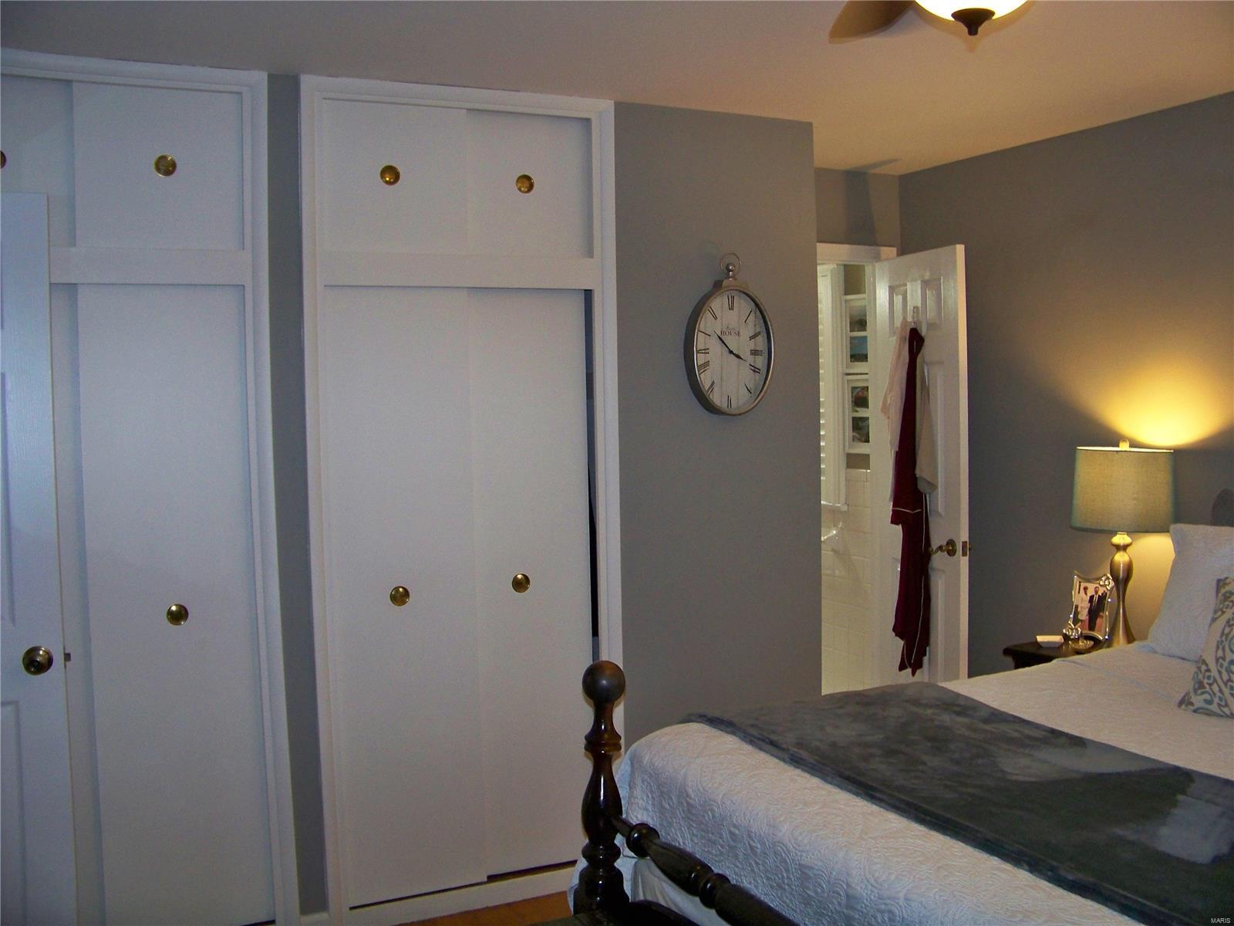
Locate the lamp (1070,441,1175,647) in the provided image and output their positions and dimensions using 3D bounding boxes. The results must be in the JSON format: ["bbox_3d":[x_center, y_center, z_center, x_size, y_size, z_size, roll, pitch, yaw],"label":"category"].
[{"bbox_3d":[1.646,0.273,3.826,0.311,0.695,0.311,-3,5,-24],"label":"lamp"}]

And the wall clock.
[{"bbox_3d":[0.360,-0.410,3.769,0.292,0.512,0.066,-3,5,-24],"label":"wall clock"}]

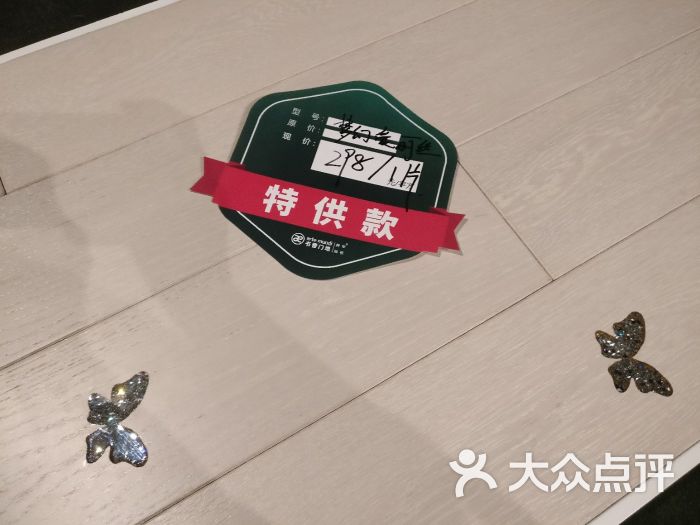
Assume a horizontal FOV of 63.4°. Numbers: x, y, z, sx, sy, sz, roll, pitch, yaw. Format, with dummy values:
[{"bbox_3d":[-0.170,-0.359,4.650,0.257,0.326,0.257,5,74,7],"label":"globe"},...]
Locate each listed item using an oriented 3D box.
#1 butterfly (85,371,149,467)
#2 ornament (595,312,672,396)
[{"bbox_3d":[-0.201,0.135,0.488,0.052,0.005,0.082,-6,65,-5],"label":"butterfly"},{"bbox_3d":[0.264,0.087,0.530,0.054,0.005,0.083,-7,65,-6],"label":"ornament"}]

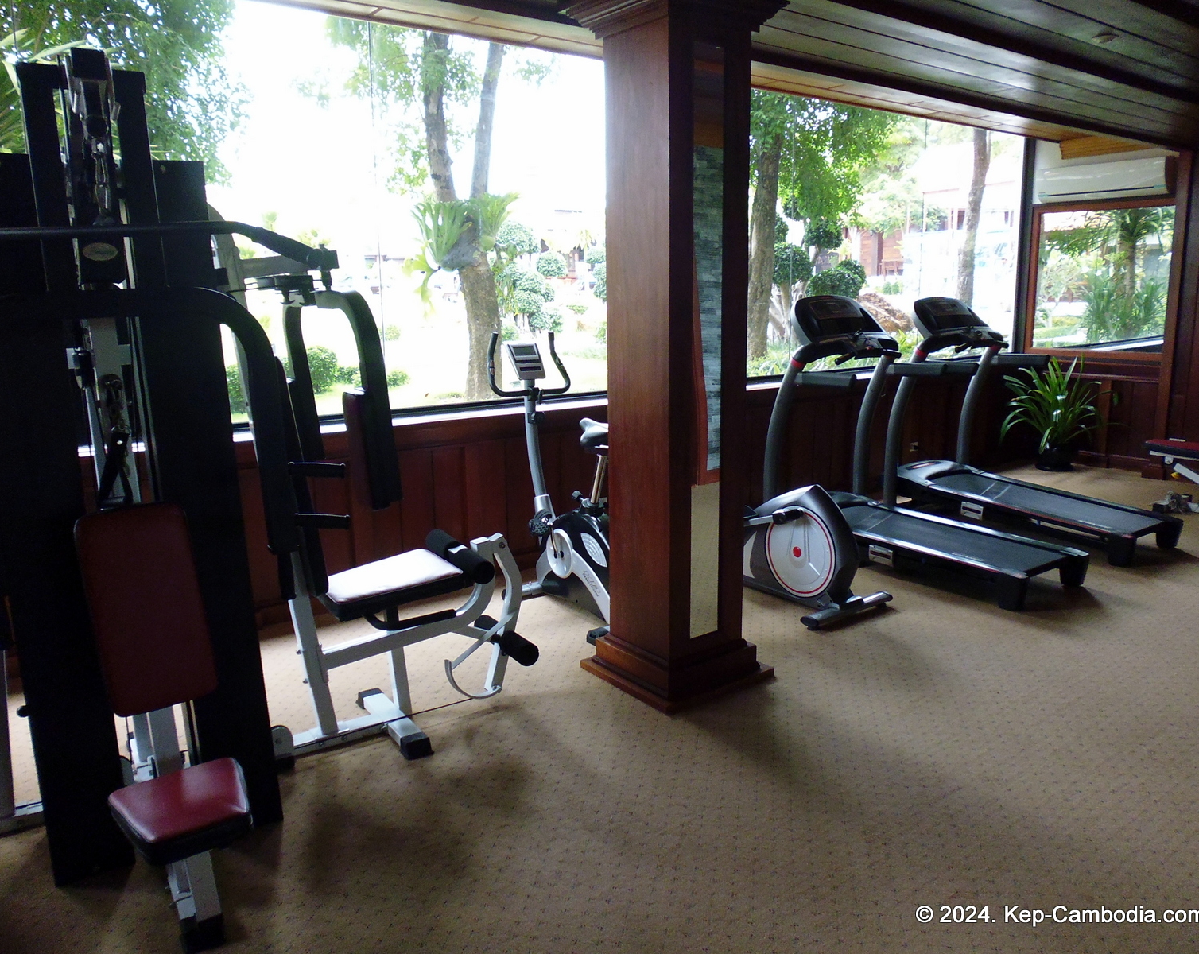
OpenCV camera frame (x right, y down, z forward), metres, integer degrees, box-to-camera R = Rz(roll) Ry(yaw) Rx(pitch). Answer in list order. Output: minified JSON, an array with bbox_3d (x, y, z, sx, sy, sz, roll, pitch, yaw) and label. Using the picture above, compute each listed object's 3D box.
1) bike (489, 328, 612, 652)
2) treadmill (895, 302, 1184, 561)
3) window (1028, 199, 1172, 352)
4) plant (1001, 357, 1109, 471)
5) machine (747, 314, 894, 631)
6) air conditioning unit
[{"bbox_3d":[-0.124,-0.016,4.370,0.499,1.378,0.998,-9,13,-35],"label":"bike"},{"bbox_3d":[2.706,-0.392,5.694,0.864,1.520,1.758,-9,13,-35],"label":"treadmill"},{"bbox_3d":[4.387,-1.741,7.779,0.104,1.274,1.185,-9,13,-35],"label":"window"},{"bbox_3d":[4.126,-0.564,7.856,0.834,0.998,0.834,-9,13,-35],"label":"plant"},{"bbox_3d":[0.847,-0.174,4.649,0.626,1.550,1.475,-9,13,-35],"label":"machine"},{"bbox_3d":[4.294,-2.542,7.568,0.194,0.283,1.006,-9,13,-35],"label":"air conditioning unit"}]

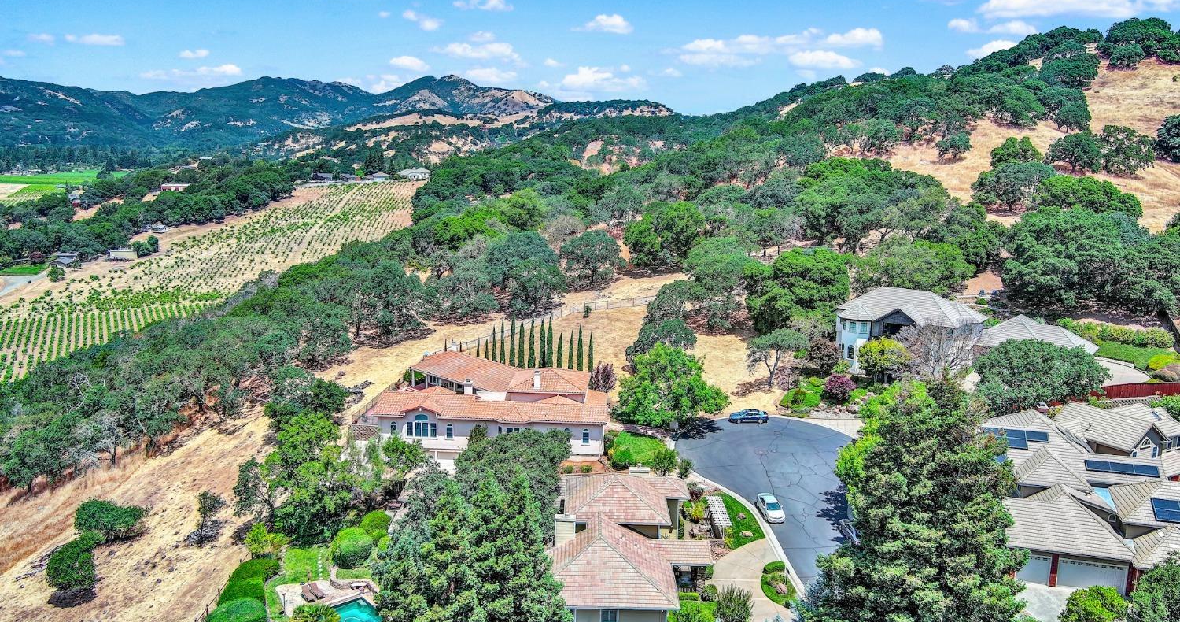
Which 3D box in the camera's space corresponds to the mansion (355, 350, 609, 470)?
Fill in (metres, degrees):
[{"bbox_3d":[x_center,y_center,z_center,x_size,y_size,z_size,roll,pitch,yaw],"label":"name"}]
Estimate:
[{"bbox_3d":[-11.828,11.338,117.874,27.500,7.700,28.500,2,11,3],"label":"mansion"}]

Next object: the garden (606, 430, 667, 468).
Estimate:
[{"bbox_3d":[5.303,14.992,106.598,6.600,1.500,12.000,1,11,0],"label":"garden"}]

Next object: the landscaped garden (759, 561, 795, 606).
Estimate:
[{"bbox_3d":[14.824,21.548,75.950,2.500,0.700,7.500,1,11,0],"label":"landscaped garden"}]

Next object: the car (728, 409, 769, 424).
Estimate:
[{"bbox_3d":[19.593,13.089,117.481,4.750,1.440,1.830,1,11,-3],"label":"car"}]

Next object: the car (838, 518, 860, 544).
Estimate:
[{"bbox_3d":[23.816,19.514,84.790,1.820,1.470,4.650,1,11,-2],"label":"car"}]

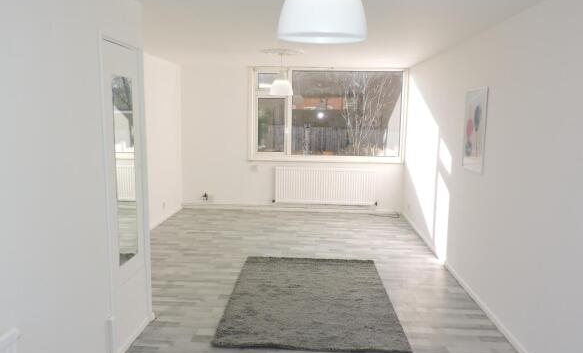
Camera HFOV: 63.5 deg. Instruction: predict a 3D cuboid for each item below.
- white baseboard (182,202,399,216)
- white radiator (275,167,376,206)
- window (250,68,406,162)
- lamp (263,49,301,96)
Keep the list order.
[{"bbox_3d":[-0.002,0.562,7.934,3.690,0.072,0.020,1,8,3],"label":"white baseboard"},{"bbox_3d":[0.560,0.165,7.790,1.640,0.619,0.105,1,8,3],"label":"white radiator"},{"bbox_3d":[0.584,-0.988,7.727,2.579,1.533,0.100,1,8,3],"label":"window"},{"bbox_3d":[-0.113,-1.251,5.736,0.450,0.528,0.450,1,8,3],"label":"lamp"}]

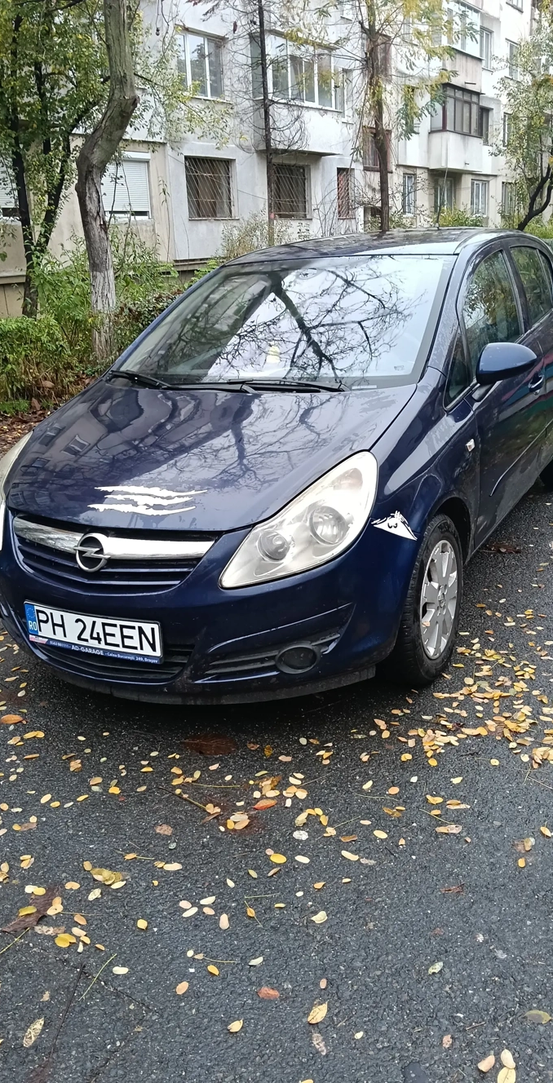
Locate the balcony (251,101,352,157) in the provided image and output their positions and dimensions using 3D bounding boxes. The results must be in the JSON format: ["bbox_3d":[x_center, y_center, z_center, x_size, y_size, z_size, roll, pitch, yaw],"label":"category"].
[{"bbox_3d":[0.606,-11.062,22.832,0.800,1.120,3.500,9,23,33],"label":"balcony"}]

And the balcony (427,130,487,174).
[{"bbox_3d":[6.838,-14.844,32.386,0.850,1.300,3.300,9,23,33],"label":"balcony"}]

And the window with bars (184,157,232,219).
[{"bbox_3d":[-1.622,-8.717,20.977,0.150,1.420,1.800,9,23,33],"label":"window with bars"}]

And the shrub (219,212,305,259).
[{"bbox_3d":[-0.253,-6.184,18.812,2.100,2.140,1.800,-4,19,0],"label":"shrub"}]

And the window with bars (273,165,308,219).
[{"bbox_3d":[0.398,-9.881,23.929,0.150,1.400,1.720,9,23,33],"label":"window with bars"}]

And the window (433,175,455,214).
[{"bbox_3d":[6.609,-13.634,33.432,0.150,1.380,1.900,9,23,33],"label":"window"}]

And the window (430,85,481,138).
[{"bbox_3d":[6.808,-16.148,31.884,0.700,1.490,3.300,9,23,33],"label":"window"}]

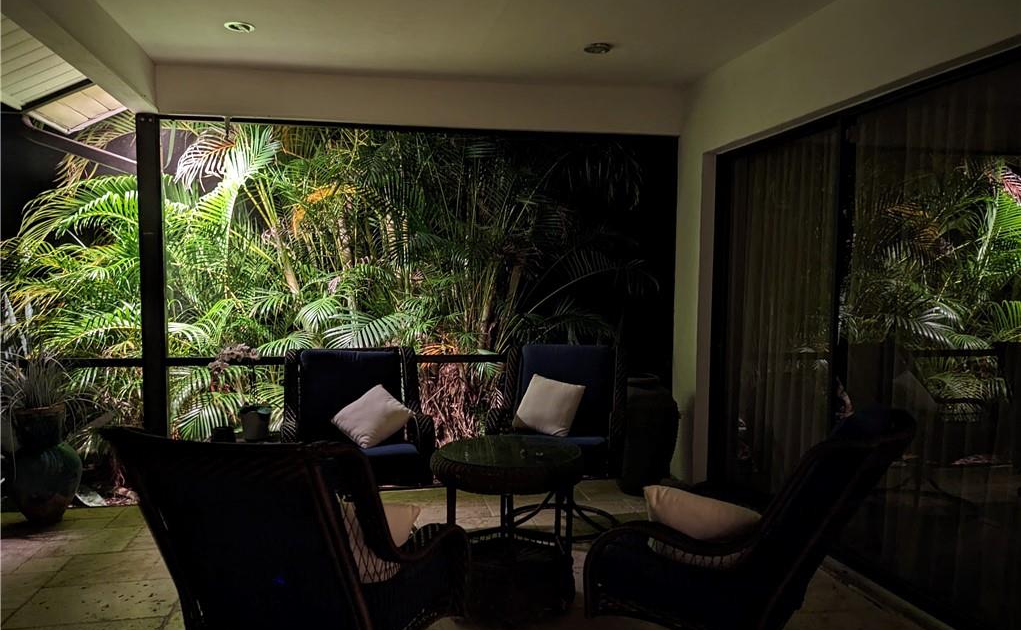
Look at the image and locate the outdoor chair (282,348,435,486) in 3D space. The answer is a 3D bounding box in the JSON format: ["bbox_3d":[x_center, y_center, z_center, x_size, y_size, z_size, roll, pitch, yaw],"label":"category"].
[{"bbox_3d":[-0.831,0.701,3.814,0.755,0.980,0.880,0,3,-17],"label":"outdoor chair"}]

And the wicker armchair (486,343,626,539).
[{"bbox_3d":[0.299,0.695,4.104,0.755,0.980,0.880,1,3,10],"label":"wicker armchair"}]

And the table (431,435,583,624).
[{"bbox_3d":[-0.012,0.915,3.035,0.655,0.650,0.655,0,3,0],"label":"table"}]

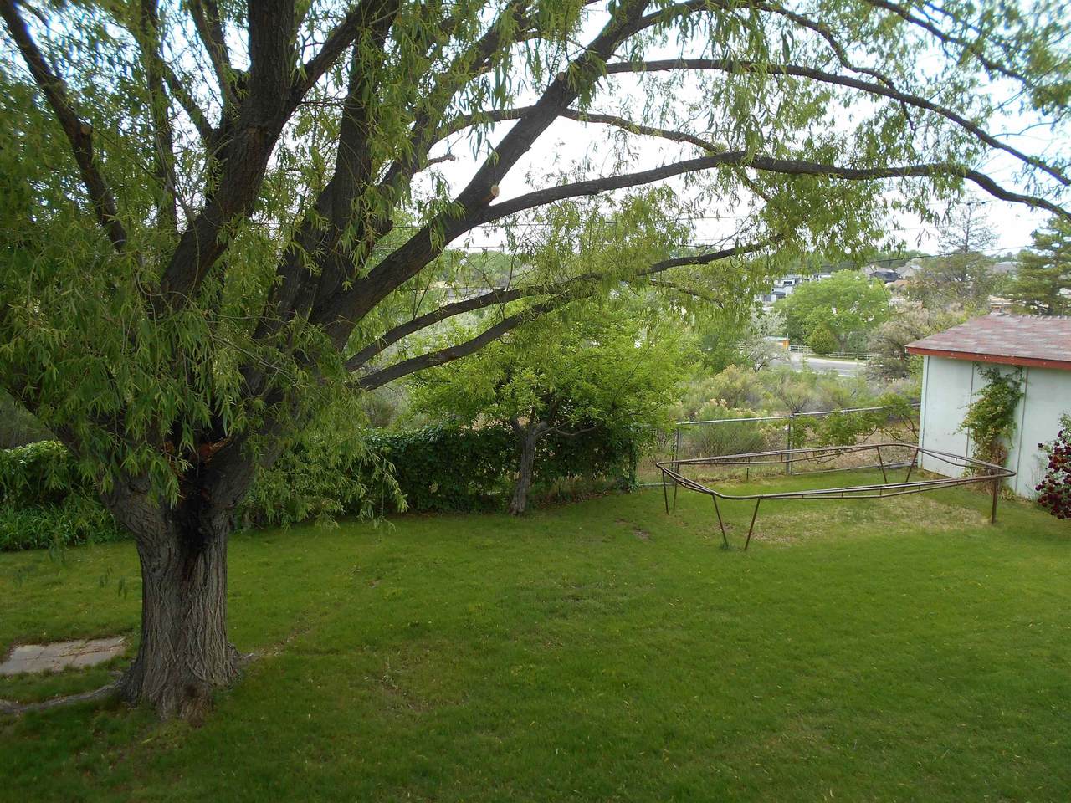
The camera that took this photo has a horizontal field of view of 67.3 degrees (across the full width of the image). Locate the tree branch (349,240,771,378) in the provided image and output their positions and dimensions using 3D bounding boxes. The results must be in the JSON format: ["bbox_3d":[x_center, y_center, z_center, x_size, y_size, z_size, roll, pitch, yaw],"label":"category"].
[{"bbox_3d":[0.512,-1.160,9.450,5.300,1.650,1.200,-4,9,-21],"label":"tree branch"}]

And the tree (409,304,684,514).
[{"bbox_3d":[0.219,0.113,14.500,4.700,3.700,4.100,-1,9,0],"label":"tree"}]

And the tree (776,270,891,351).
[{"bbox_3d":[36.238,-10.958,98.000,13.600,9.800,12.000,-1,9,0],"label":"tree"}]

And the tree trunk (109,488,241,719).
[{"bbox_3d":[-3.749,1.995,8.333,1.200,2.100,1.050,-5,9,-24],"label":"tree trunk"}]

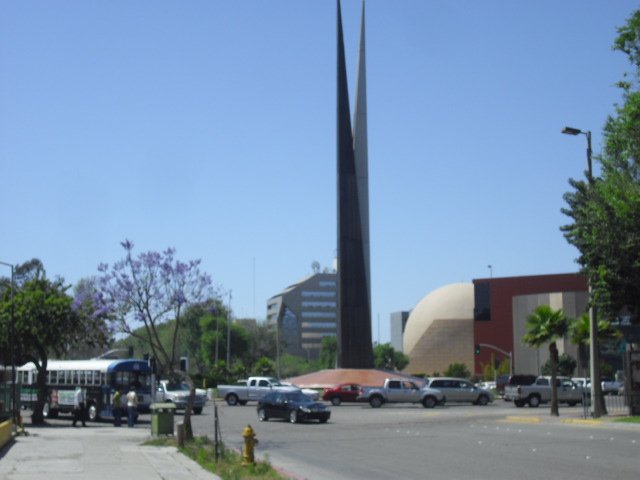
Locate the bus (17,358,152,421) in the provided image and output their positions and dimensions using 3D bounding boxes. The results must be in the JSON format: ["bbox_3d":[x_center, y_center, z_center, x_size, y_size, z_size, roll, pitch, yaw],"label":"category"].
[{"bbox_3d":[-12.600,7.920,54.000,2.500,3.100,10.000,6,-10,-41],"label":"bus"}]

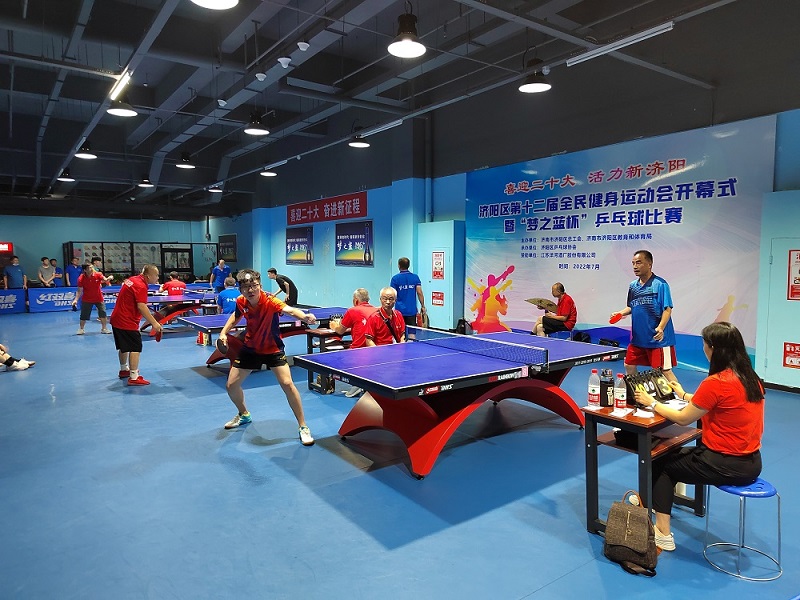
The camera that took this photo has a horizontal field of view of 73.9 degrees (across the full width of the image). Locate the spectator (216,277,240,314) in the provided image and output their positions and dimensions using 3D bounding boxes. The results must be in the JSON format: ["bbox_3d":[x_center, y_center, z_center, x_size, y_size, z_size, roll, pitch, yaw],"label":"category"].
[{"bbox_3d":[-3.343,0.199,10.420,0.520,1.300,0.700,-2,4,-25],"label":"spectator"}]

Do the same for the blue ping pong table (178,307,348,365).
[{"bbox_3d":[-1.797,0.576,8.258,2.740,0.860,1.640,-3,5,-36],"label":"blue ping pong table"}]

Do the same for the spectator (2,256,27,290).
[{"bbox_3d":[-12.185,-0.485,16.800,0.580,1.750,0.340,-3,5,-35],"label":"spectator"}]

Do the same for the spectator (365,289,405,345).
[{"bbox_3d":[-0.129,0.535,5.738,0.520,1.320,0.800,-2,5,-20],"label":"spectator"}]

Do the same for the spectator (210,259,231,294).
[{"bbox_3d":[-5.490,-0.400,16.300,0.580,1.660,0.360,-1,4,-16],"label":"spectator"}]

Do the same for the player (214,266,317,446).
[{"bbox_3d":[-1.189,0.488,4.892,0.900,1.550,0.750,-1,4,-9],"label":"player"}]

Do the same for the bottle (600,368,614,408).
[{"bbox_3d":[1.249,0.520,3.191,0.080,0.222,0.080,0,4,0],"label":"bottle"}]

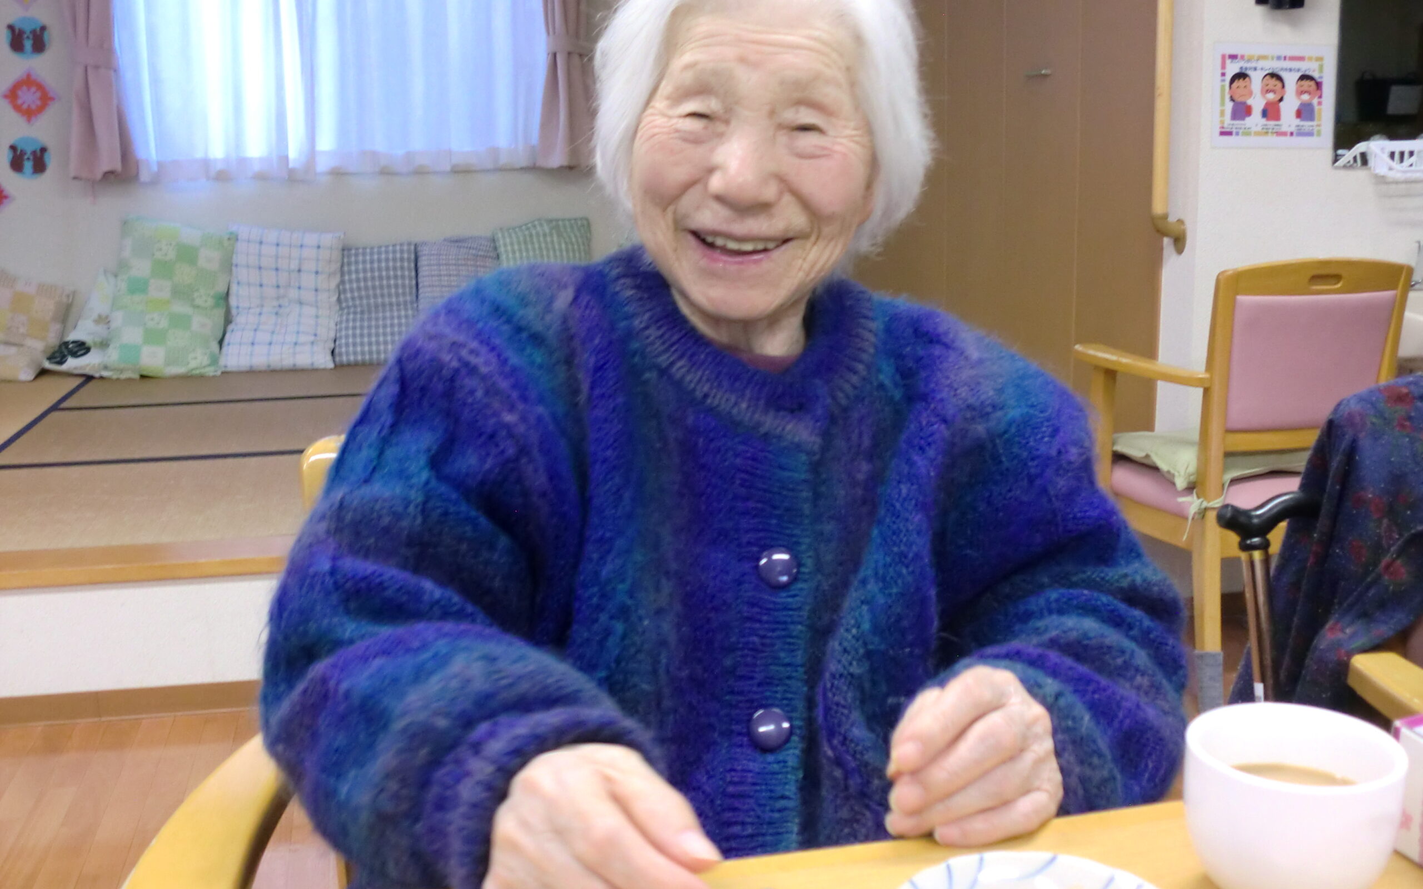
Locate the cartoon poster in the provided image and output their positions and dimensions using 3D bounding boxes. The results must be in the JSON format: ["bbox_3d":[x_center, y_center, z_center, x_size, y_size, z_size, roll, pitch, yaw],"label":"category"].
[{"bbox_3d":[1.169,-0.725,2.986,0.293,0.211,0.008,-3,12,-12],"label":"cartoon poster"}]

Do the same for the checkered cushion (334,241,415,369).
[{"bbox_3d":[-1.215,-0.505,5.162,0.330,0.450,0.120,-3,0,-12],"label":"checkered cushion"}]

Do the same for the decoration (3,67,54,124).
[{"bbox_3d":[-2.336,-1.194,4.919,0.182,0.200,0.010,-3,12,-12],"label":"decoration"}]

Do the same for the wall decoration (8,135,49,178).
[{"bbox_3d":[-2.352,-0.995,4.954,0.142,0.140,0.010,-3,12,-12],"label":"wall decoration"}]

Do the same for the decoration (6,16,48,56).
[{"bbox_3d":[-2.325,-1.387,4.886,0.142,0.140,0.010,-3,12,-12],"label":"decoration"}]

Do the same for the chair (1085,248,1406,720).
[{"bbox_3d":[1.005,0.056,2.776,0.480,0.820,0.520,-5,12,-19],"label":"chair"}]

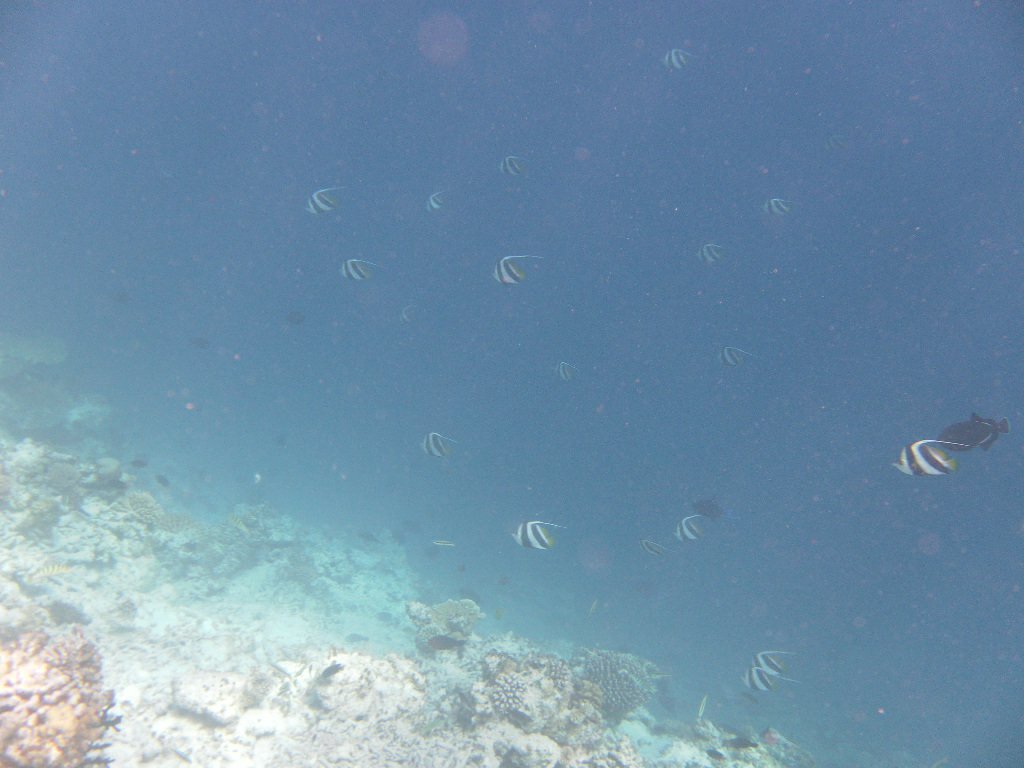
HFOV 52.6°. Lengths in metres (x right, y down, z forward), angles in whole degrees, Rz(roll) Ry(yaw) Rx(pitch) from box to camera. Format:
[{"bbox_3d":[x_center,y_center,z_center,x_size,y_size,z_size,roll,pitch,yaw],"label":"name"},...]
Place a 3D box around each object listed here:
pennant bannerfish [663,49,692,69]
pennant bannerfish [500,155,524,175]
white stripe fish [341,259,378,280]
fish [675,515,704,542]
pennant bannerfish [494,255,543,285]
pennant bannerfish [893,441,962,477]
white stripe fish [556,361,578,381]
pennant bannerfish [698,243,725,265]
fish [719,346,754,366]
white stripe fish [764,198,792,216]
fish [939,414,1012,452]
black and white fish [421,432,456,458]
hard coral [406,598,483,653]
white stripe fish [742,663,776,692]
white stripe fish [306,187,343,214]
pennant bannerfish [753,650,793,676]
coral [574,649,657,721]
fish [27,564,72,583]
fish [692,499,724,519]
[{"bbox_3d":[0.959,-1.886,6.000,0.195,0.112,0.035,0,8,30],"label":"pennant bannerfish"},{"bbox_3d":[0.003,-1.230,5.800,0.150,0.112,0.035,0,6,0],"label":"pennant bannerfish"},{"bbox_3d":[-0.766,-0.575,5.200,0.191,0.110,0.035,0,6,0],"label":"white stripe fish"},{"bbox_3d":[0.823,0.670,4.800,0.150,0.121,0.035,-15,6,1],"label":"fish"},{"bbox_3d":[0.023,-0.475,4.300,0.235,0.120,0.035,-1,8,33],"label":"pennant bannerfish"},{"bbox_3d":[1.164,0.209,2.900,0.200,0.102,0.033,-1,9,21],"label":"pennant bannerfish"},{"bbox_3d":[0.332,-0.081,6.200,0.170,0.112,0.035,0,7,41],"label":"white stripe fish"},{"bbox_3d":[1.195,-0.781,6.200,0.185,0.112,0.035,0,9,29],"label":"pennant bannerfish"},{"bbox_3d":[1.214,-0.149,5.600,0.195,0.108,0.035,0,6,0],"label":"fish"},{"bbox_3d":[1.538,-1.023,6.000,0.190,0.105,0.035,0,9,27],"label":"white stripe fish"},{"bbox_3d":[1.426,0.147,3.200,0.215,0.100,0.045,-12,5,19],"label":"fish"},{"bbox_3d":[-0.355,0.297,5.000,0.174,0.126,0.035,0,6,0],"label":"black and white fish"},{"bbox_3d":[-0.274,0.980,4.230,0.308,0.219,0.262,0,6,0],"label":"hard coral"},{"bbox_3d":[1.100,1.308,4.600,0.151,0.124,0.035,-3,6,0],"label":"white stripe fish"},{"bbox_3d":[-0.924,-0.904,5.100,0.184,0.128,0.035,-15,6,1],"label":"white stripe fish"},{"bbox_3d":[1.157,1.242,4.600,0.185,0.105,0.035,-1,8,30],"label":"pennant bannerfish"},{"bbox_3d":[0.360,1.045,3.630,0.285,0.250,0.242,0,6,0],"label":"coral"},{"bbox_3d":[-1.251,0.512,2.800,0.125,0.038,0.022,-15,8,9],"label":"fish"},{"bbox_3d":[1.101,0.697,5.800,0.180,0.112,0.050,5,6,0],"label":"fish"}]

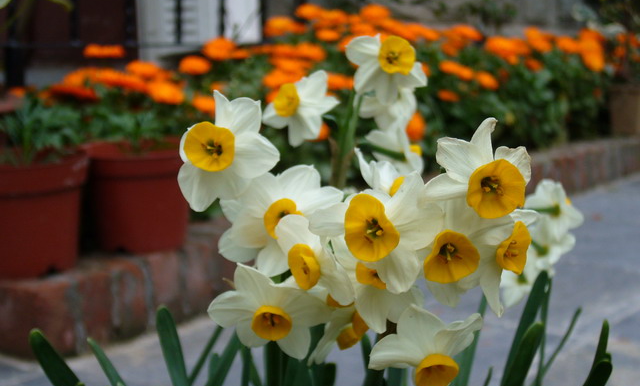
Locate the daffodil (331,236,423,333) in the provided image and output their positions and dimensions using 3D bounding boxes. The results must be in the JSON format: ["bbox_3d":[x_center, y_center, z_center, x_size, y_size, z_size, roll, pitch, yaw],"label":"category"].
[{"bbox_3d":[0.025,0.040,0.530,0.043,0.043,0.026,0,7,3],"label":"daffodil"}]

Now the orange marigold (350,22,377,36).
[{"bbox_3d":[0.083,-0.307,2.280,0.053,0.028,0.053,0,9,0],"label":"orange marigold"}]

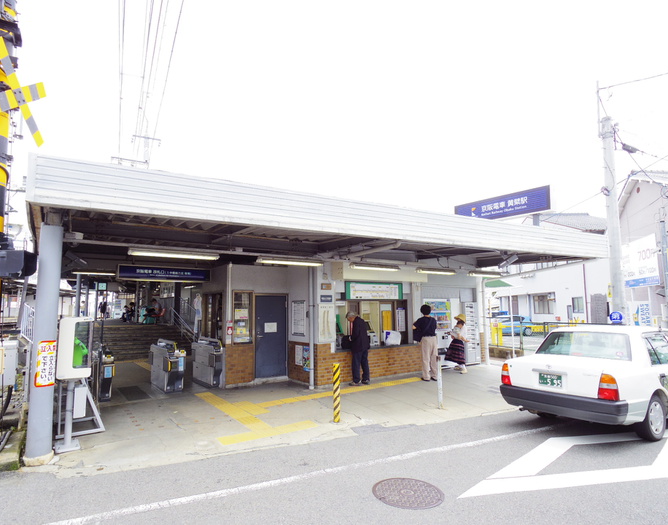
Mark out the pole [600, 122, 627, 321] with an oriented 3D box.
[{"bbox_3d":[7.080,-0.513,10.144,0.270,6.520,0.270,3,-6,-34],"label":"pole"}]

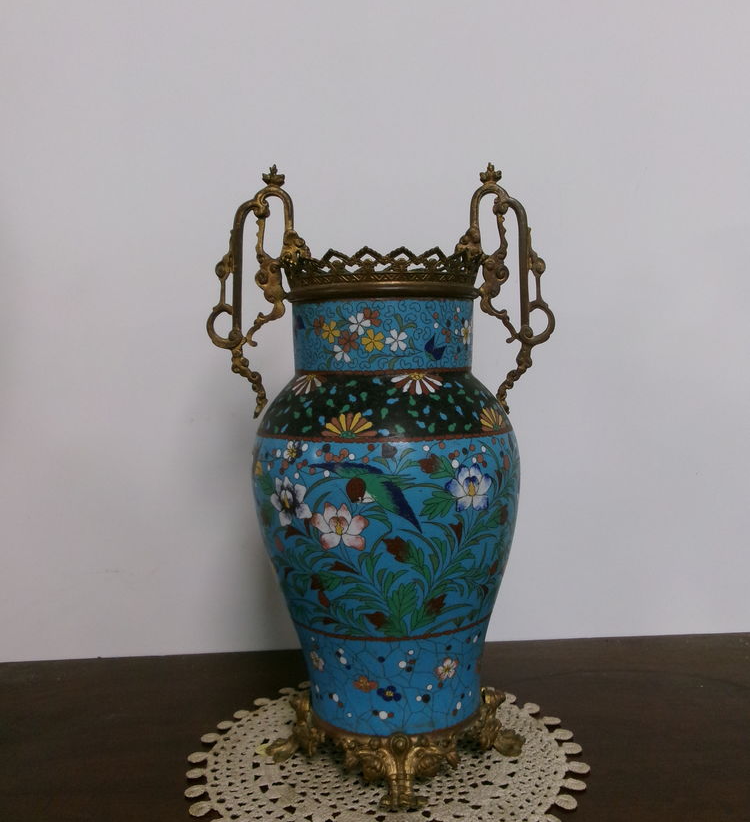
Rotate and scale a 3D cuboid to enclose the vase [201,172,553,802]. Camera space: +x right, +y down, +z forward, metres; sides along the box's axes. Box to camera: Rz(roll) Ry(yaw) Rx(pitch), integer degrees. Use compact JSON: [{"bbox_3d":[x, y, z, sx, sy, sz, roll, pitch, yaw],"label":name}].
[{"bbox_3d":[0.009,0.036,0.576,0.243,0.416,0.190,-2,5,0],"label":"vase"}]

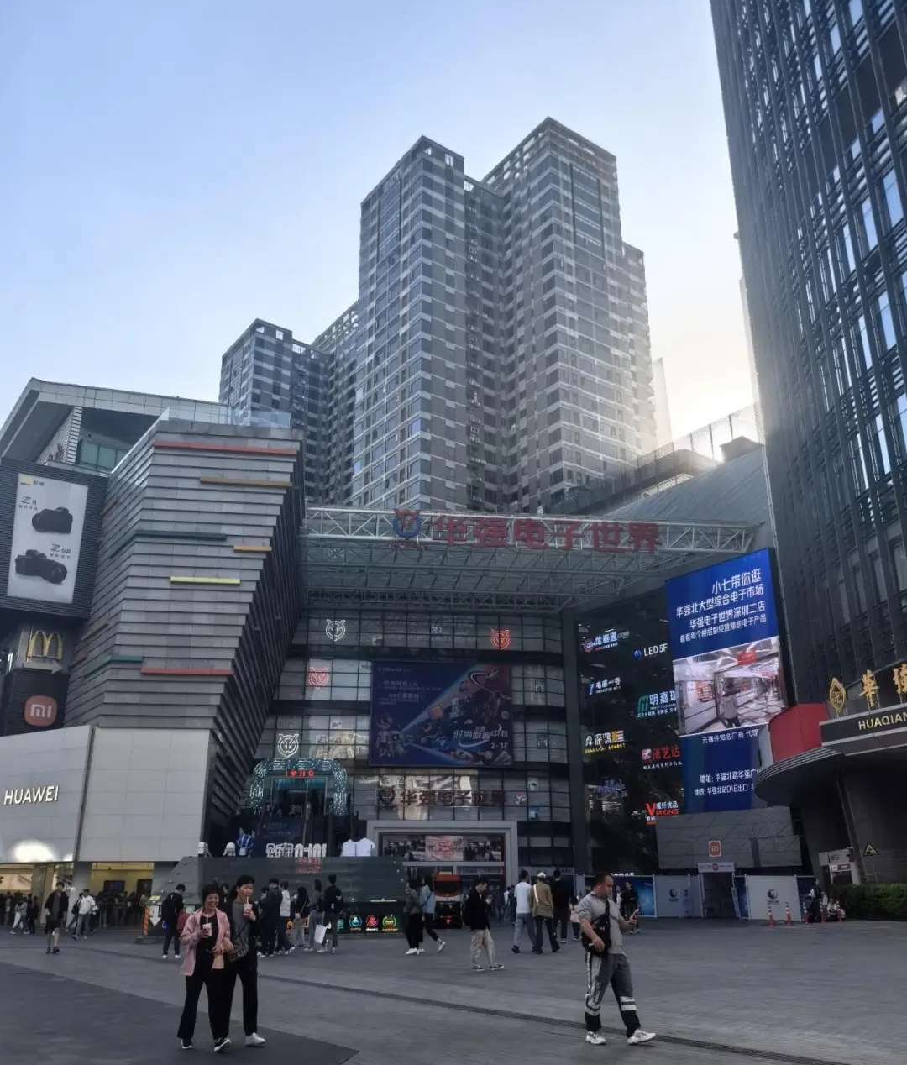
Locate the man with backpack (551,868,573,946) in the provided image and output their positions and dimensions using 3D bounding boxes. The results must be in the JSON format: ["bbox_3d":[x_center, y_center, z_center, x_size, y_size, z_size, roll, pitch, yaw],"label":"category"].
[{"bbox_3d":[2.737,9.554,23.240,0.530,1.778,0.450,-1,-20,3],"label":"man with backpack"}]

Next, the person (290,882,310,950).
[{"bbox_3d":[-4.168,10.486,24.777,0.460,1.556,0.380,9,-22,-25],"label":"person"}]

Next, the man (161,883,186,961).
[{"bbox_3d":[-6.718,9.334,21.835,0.480,1.652,0.420,-15,-25,34],"label":"man"}]

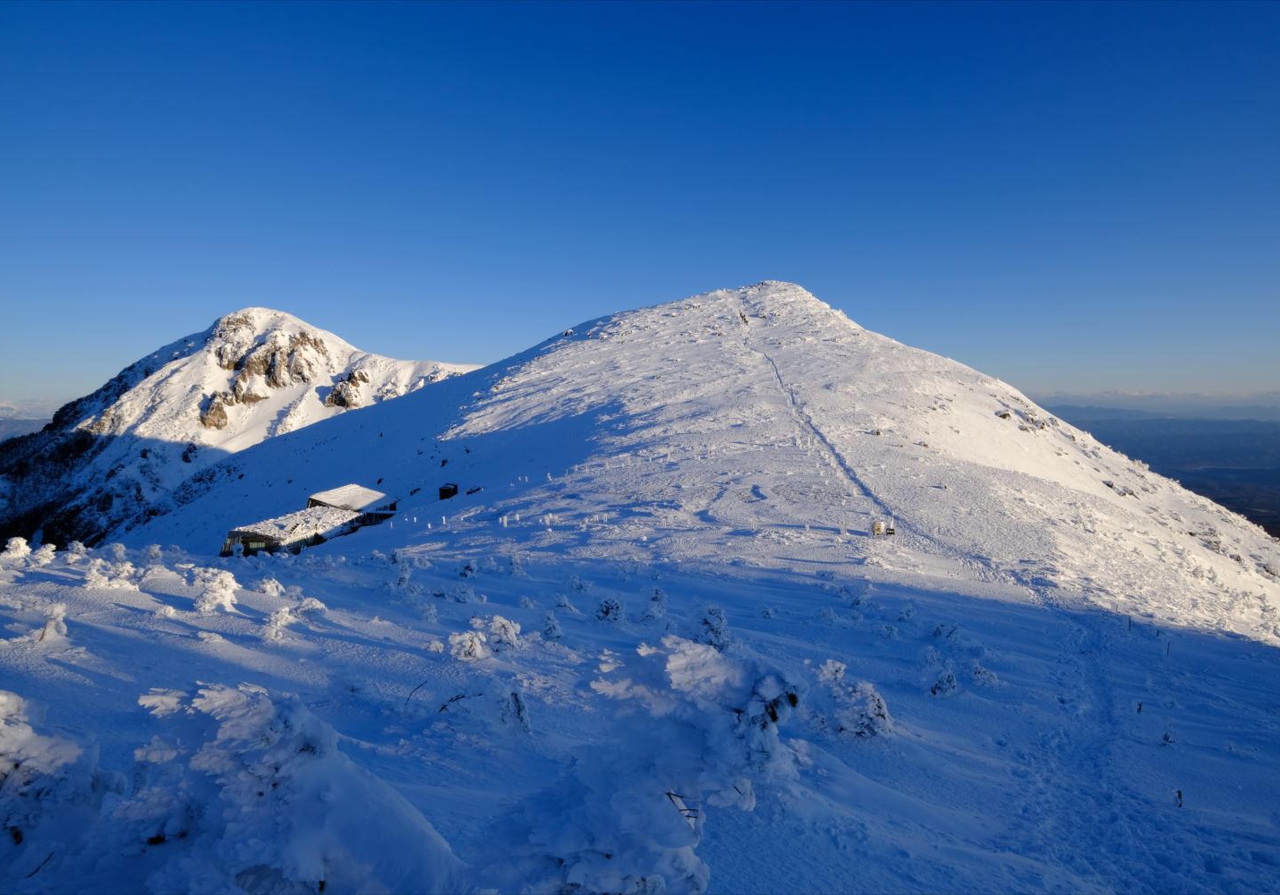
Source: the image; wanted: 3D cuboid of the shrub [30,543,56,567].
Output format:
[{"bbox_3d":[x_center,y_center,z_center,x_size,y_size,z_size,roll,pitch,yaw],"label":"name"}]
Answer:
[{"bbox_3d":[-21.653,3.902,23.000,0.951,0.832,0.856,0,5,0],"label":"shrub"}]

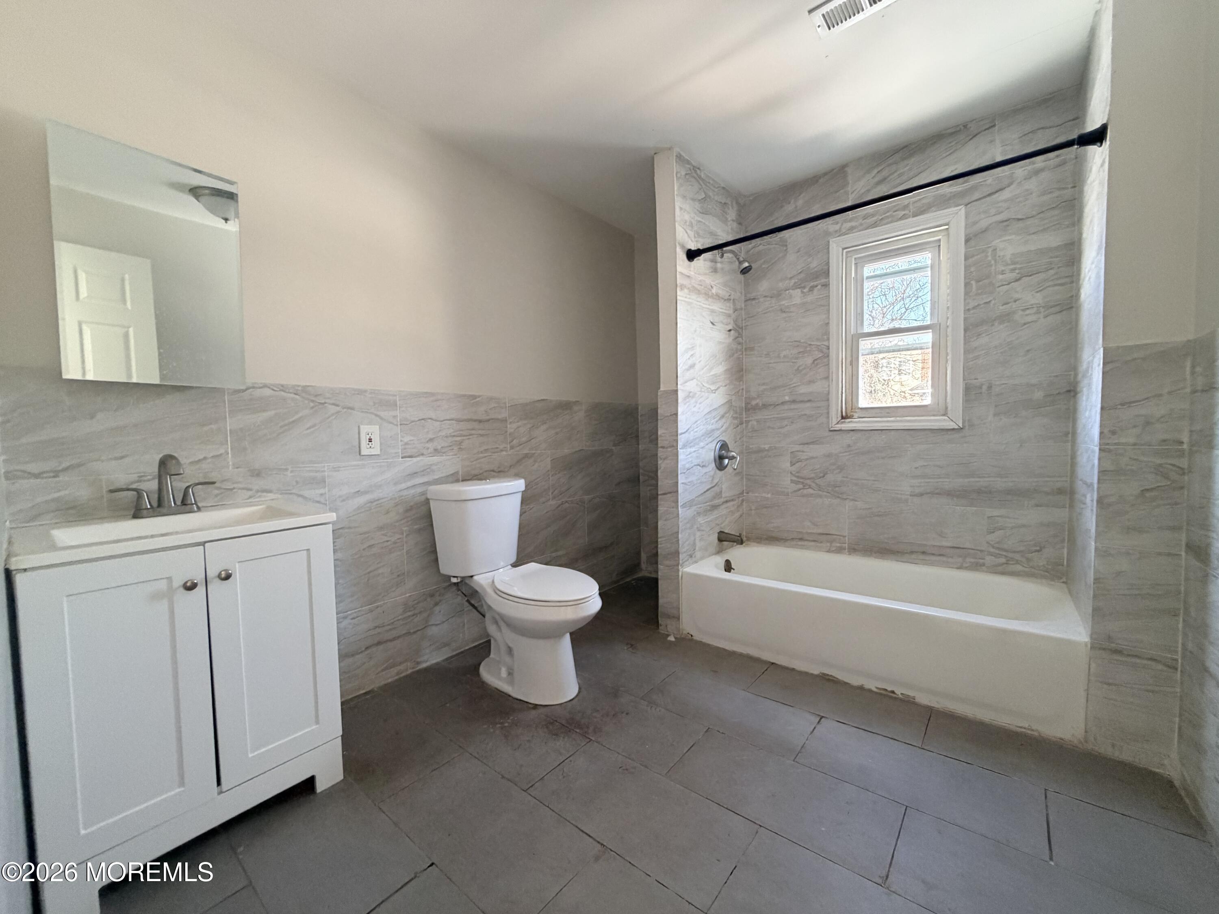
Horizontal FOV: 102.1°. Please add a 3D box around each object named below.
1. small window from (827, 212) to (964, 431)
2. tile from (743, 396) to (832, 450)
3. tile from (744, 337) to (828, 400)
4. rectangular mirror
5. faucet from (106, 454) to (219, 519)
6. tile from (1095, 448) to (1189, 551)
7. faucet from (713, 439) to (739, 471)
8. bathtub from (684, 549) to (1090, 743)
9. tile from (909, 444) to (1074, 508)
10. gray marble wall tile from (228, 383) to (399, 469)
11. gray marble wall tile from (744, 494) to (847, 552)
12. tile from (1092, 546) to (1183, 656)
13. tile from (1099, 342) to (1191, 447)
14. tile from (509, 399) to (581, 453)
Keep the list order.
[{"bbox_3d":[1.469,-0.665,2.558,0.605,1.047,0.080,1,4,39],"label":"small window"},{"bbox_3d":[1.044,-0.225,2.917,0.505,0.303,0.010,1,4,39],"label":"tile"},{"bbox_3d":[1.031,-0.502,2.880,0.502,0.305,0.010,1,3,39],"label":"tile"},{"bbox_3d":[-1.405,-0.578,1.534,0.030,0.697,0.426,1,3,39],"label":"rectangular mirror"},{"bbox_3d":[-1.287,0.082,1.436,0.165,0.179,0.243,1,3,39],"label":"faucet"},{"bbox_3d":[1.602,0.127,1.492,0.180,0.307,0.011,1,3,39],"label":"tile"},{"bbox_3d":[0.688,-0.006,2.822,0.100,0.180,0.178,1,3,39],"label":"faucet"},{"bbox_3d":[1.195,0.740,2.353,1.502,0.347,0.760,1,4,39],"label":"bathtub"},{"bbox_3d":[1.776,0.087,2.339,0.595,0.298,0.012,1,4,39],"label":"tile"},{"bbox_3d":[-1.117,-0.121,1.930,0.010,0.298,0.608,1,3,39],"label":"gray marble wall tile"},{"bbox_3d":[1.081,0.384,2.893,0.586,0.298,0.010,1,3,39],"label":"gray marble wall tile"},{"bbox_3d":[1.605,0.435,1.504,0.187,0.310,0.012,1,4,39],"label":"tile"},{"bbox_3d":[1.597,-0.181,1.477,0.177,0.304,0.011,1,3,39],"label":"tile"},{"bbox_3d":[-0.353,-0.182,2.864,0.012,0.298,0.600,1,4,39],"label":"tile"}]

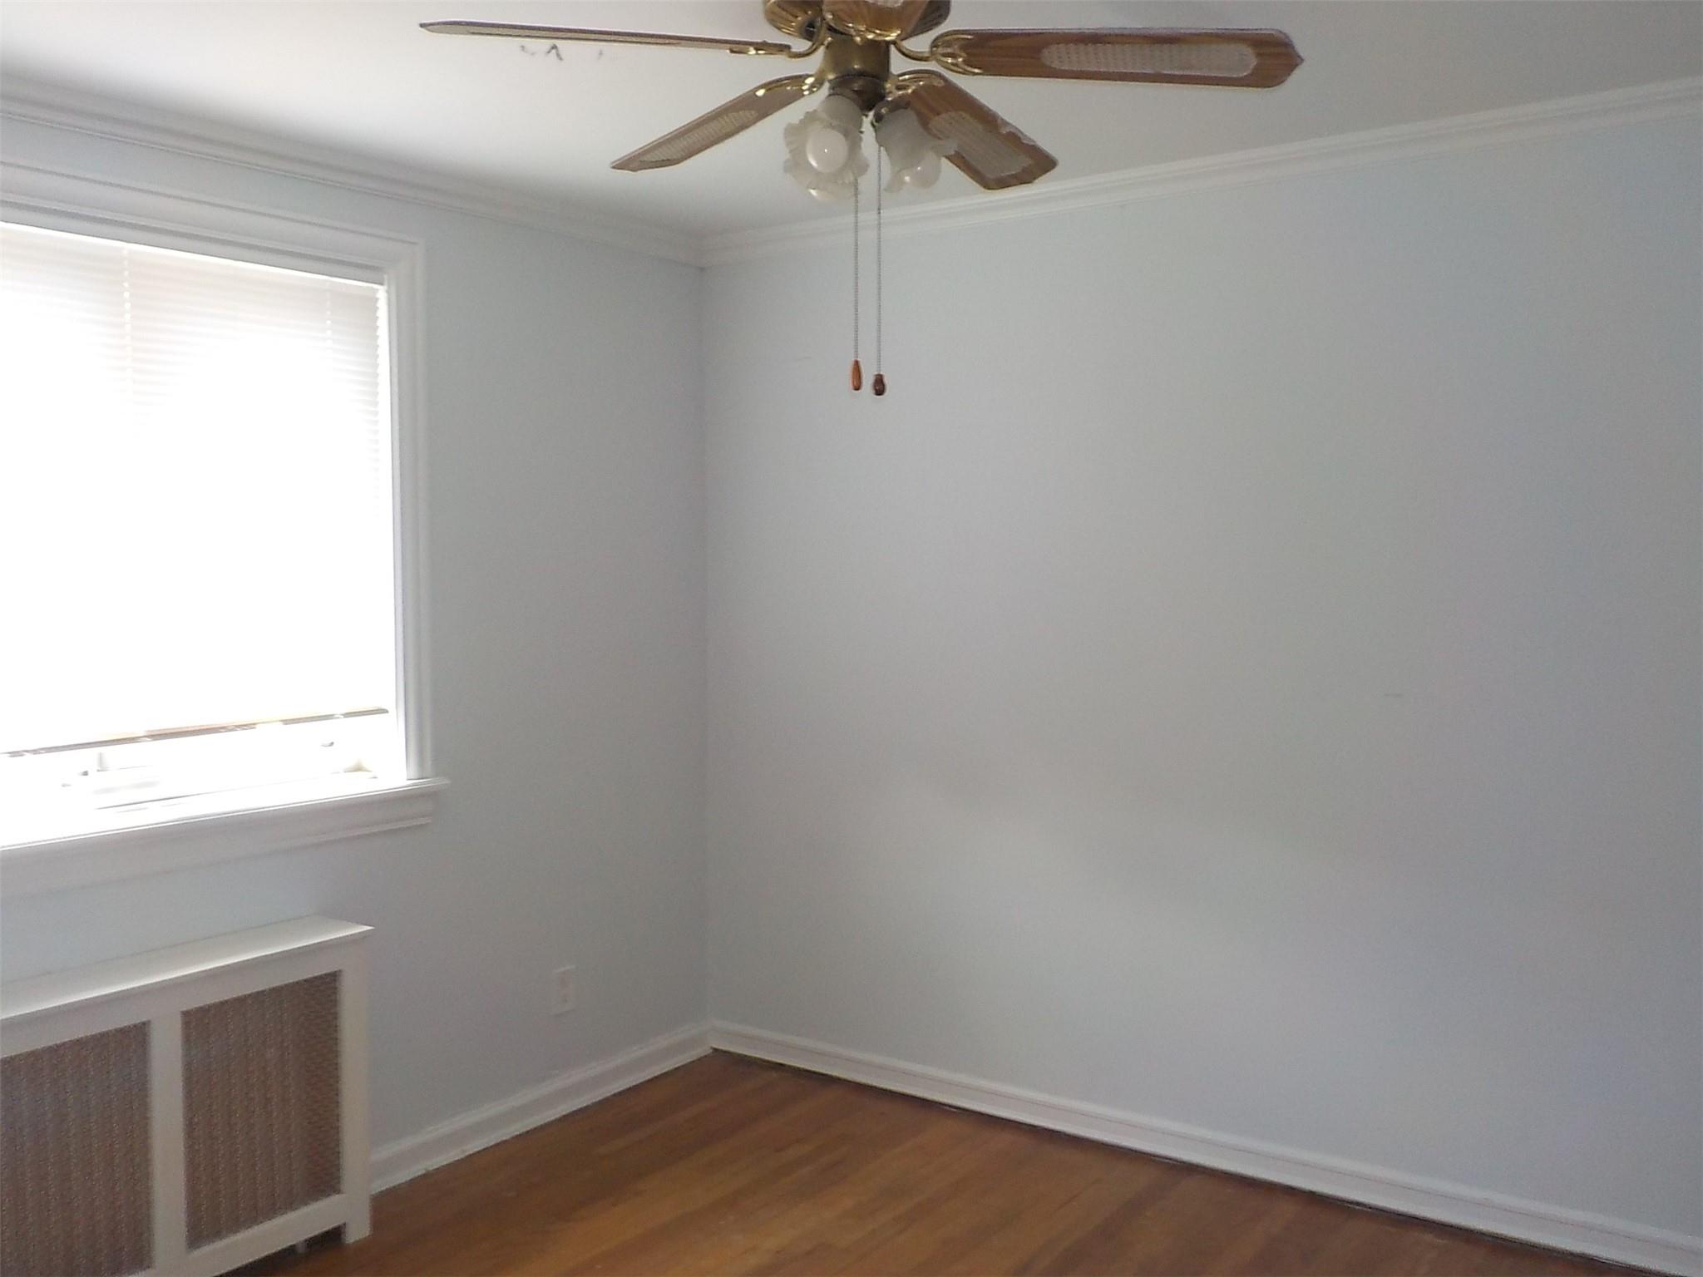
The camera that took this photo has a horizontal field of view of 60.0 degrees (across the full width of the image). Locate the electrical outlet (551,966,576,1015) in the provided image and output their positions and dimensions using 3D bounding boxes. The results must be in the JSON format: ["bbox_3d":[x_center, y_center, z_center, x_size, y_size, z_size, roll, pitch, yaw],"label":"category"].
[{"bbox_3d":[-0.774,0.952,3.984,0.009,0.116,0.072,2,4,35],"label":"electrical outlet"}]

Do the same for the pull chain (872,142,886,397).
[{"bbox_3d":[0.038,-0.508,2.021,0.017,0.351,0.017,0,3,0],"label":"pull chain"}]

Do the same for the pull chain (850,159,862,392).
[{"bbox_3d":[0.007,-0.501,2.022,0.016,0.324,0.016,0,3,0],"label":"pull chain"}]

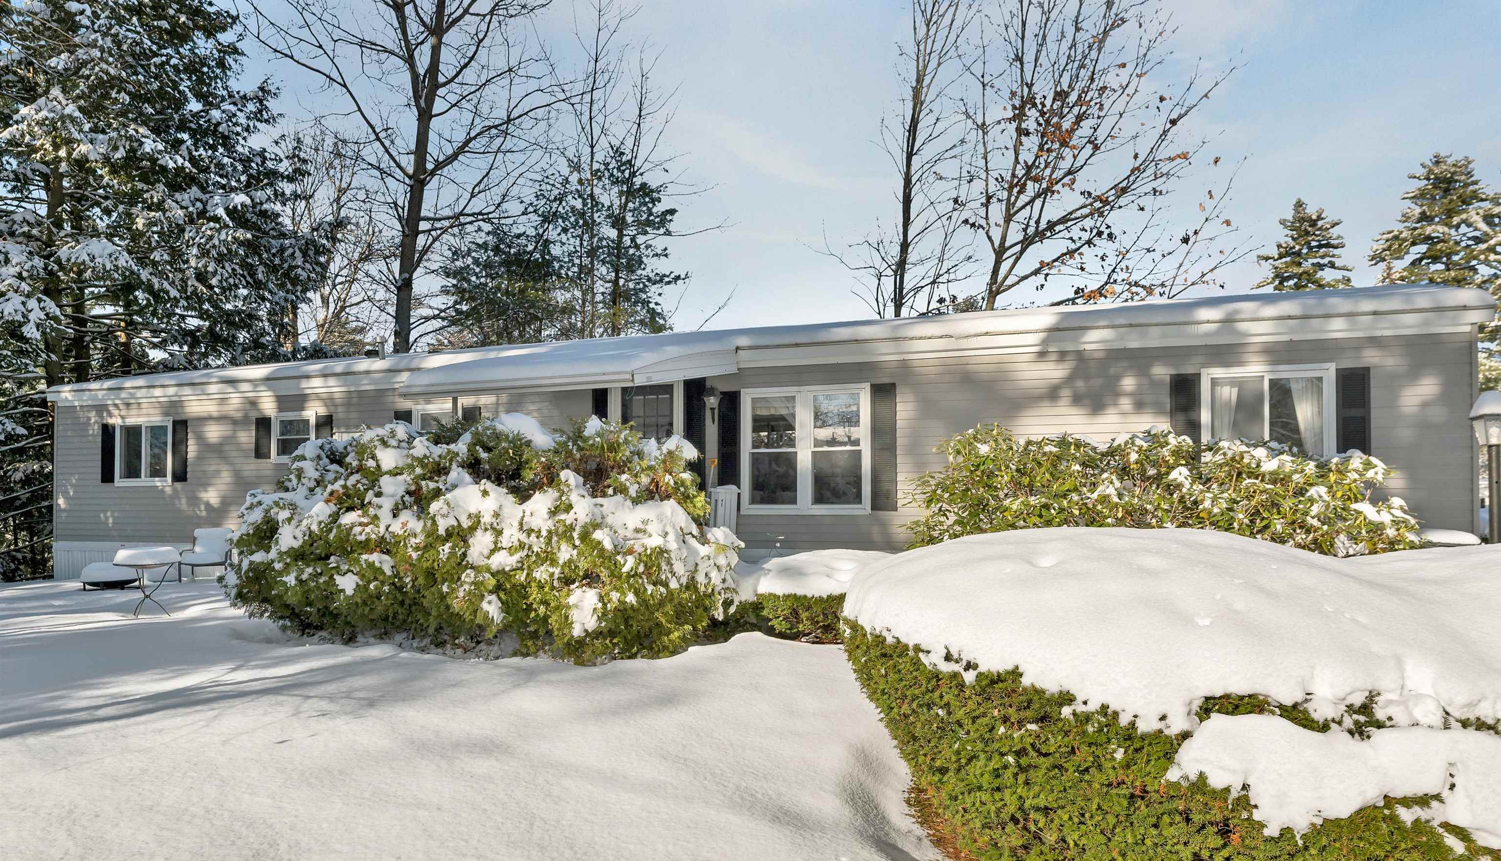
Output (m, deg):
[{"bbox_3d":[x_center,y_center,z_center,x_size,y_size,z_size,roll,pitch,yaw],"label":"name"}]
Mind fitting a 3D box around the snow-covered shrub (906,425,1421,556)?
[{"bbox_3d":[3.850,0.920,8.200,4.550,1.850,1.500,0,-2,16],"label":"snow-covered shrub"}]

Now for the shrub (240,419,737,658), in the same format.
[{"bbox_3d":[-2.720,0.980,8.450,5.300,2.200,2.500,0,-2,16],"label":"shrub"}]

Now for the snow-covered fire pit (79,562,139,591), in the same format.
[{"bbox_3d":[-8.720,2.000,11.400,0.720,0.450,0.720,1,-2,-23],"label":"snow-covered fire pit"}]

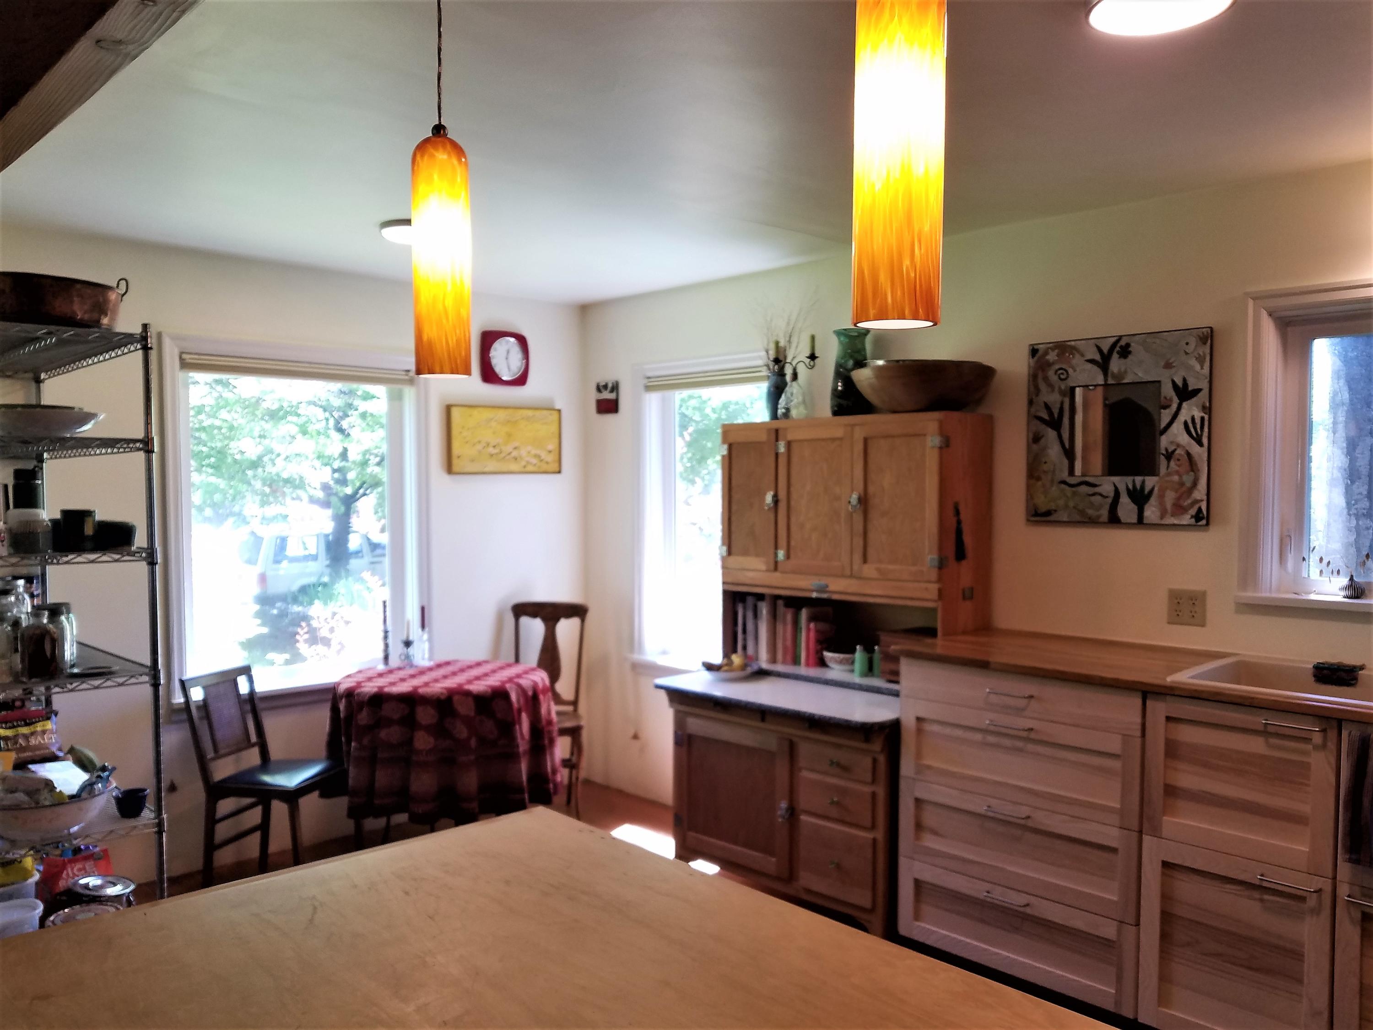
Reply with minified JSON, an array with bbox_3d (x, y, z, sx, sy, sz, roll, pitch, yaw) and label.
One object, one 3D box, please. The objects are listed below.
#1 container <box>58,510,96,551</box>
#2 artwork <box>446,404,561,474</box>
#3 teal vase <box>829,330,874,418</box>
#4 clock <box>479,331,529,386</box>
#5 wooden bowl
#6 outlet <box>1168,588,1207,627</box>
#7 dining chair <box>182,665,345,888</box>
[{"bbox_3d":[-1.566,0.038,2.651,0.093,0.105,0.093,2,3,45],"label":"container"},{"bbox_3d":[-0.852,-0.351,4.901,0.035,0.320,0.635,2,3,44],"label":"artwork"},{"bbox_3d":[0.624,-0.530,3.909,0.160,0.345,0.160,0,2,0],"label":"teal vase"},{"bbox_3d":[-0.864,-0.735,4.895,0.055,0.230,0.230,2,3,45],"label":"clock"},{"bbox_3d":[0.830,-0.430,3.618,0.500,0.165,0.500,0,2,0],"label":"wooden bowl"},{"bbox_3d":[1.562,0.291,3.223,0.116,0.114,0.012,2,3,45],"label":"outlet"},{"bbox_3d":[-1.534,0.991,3.810,0.460,0.840,0.410,0,2,12],"label":"dining chair"}]

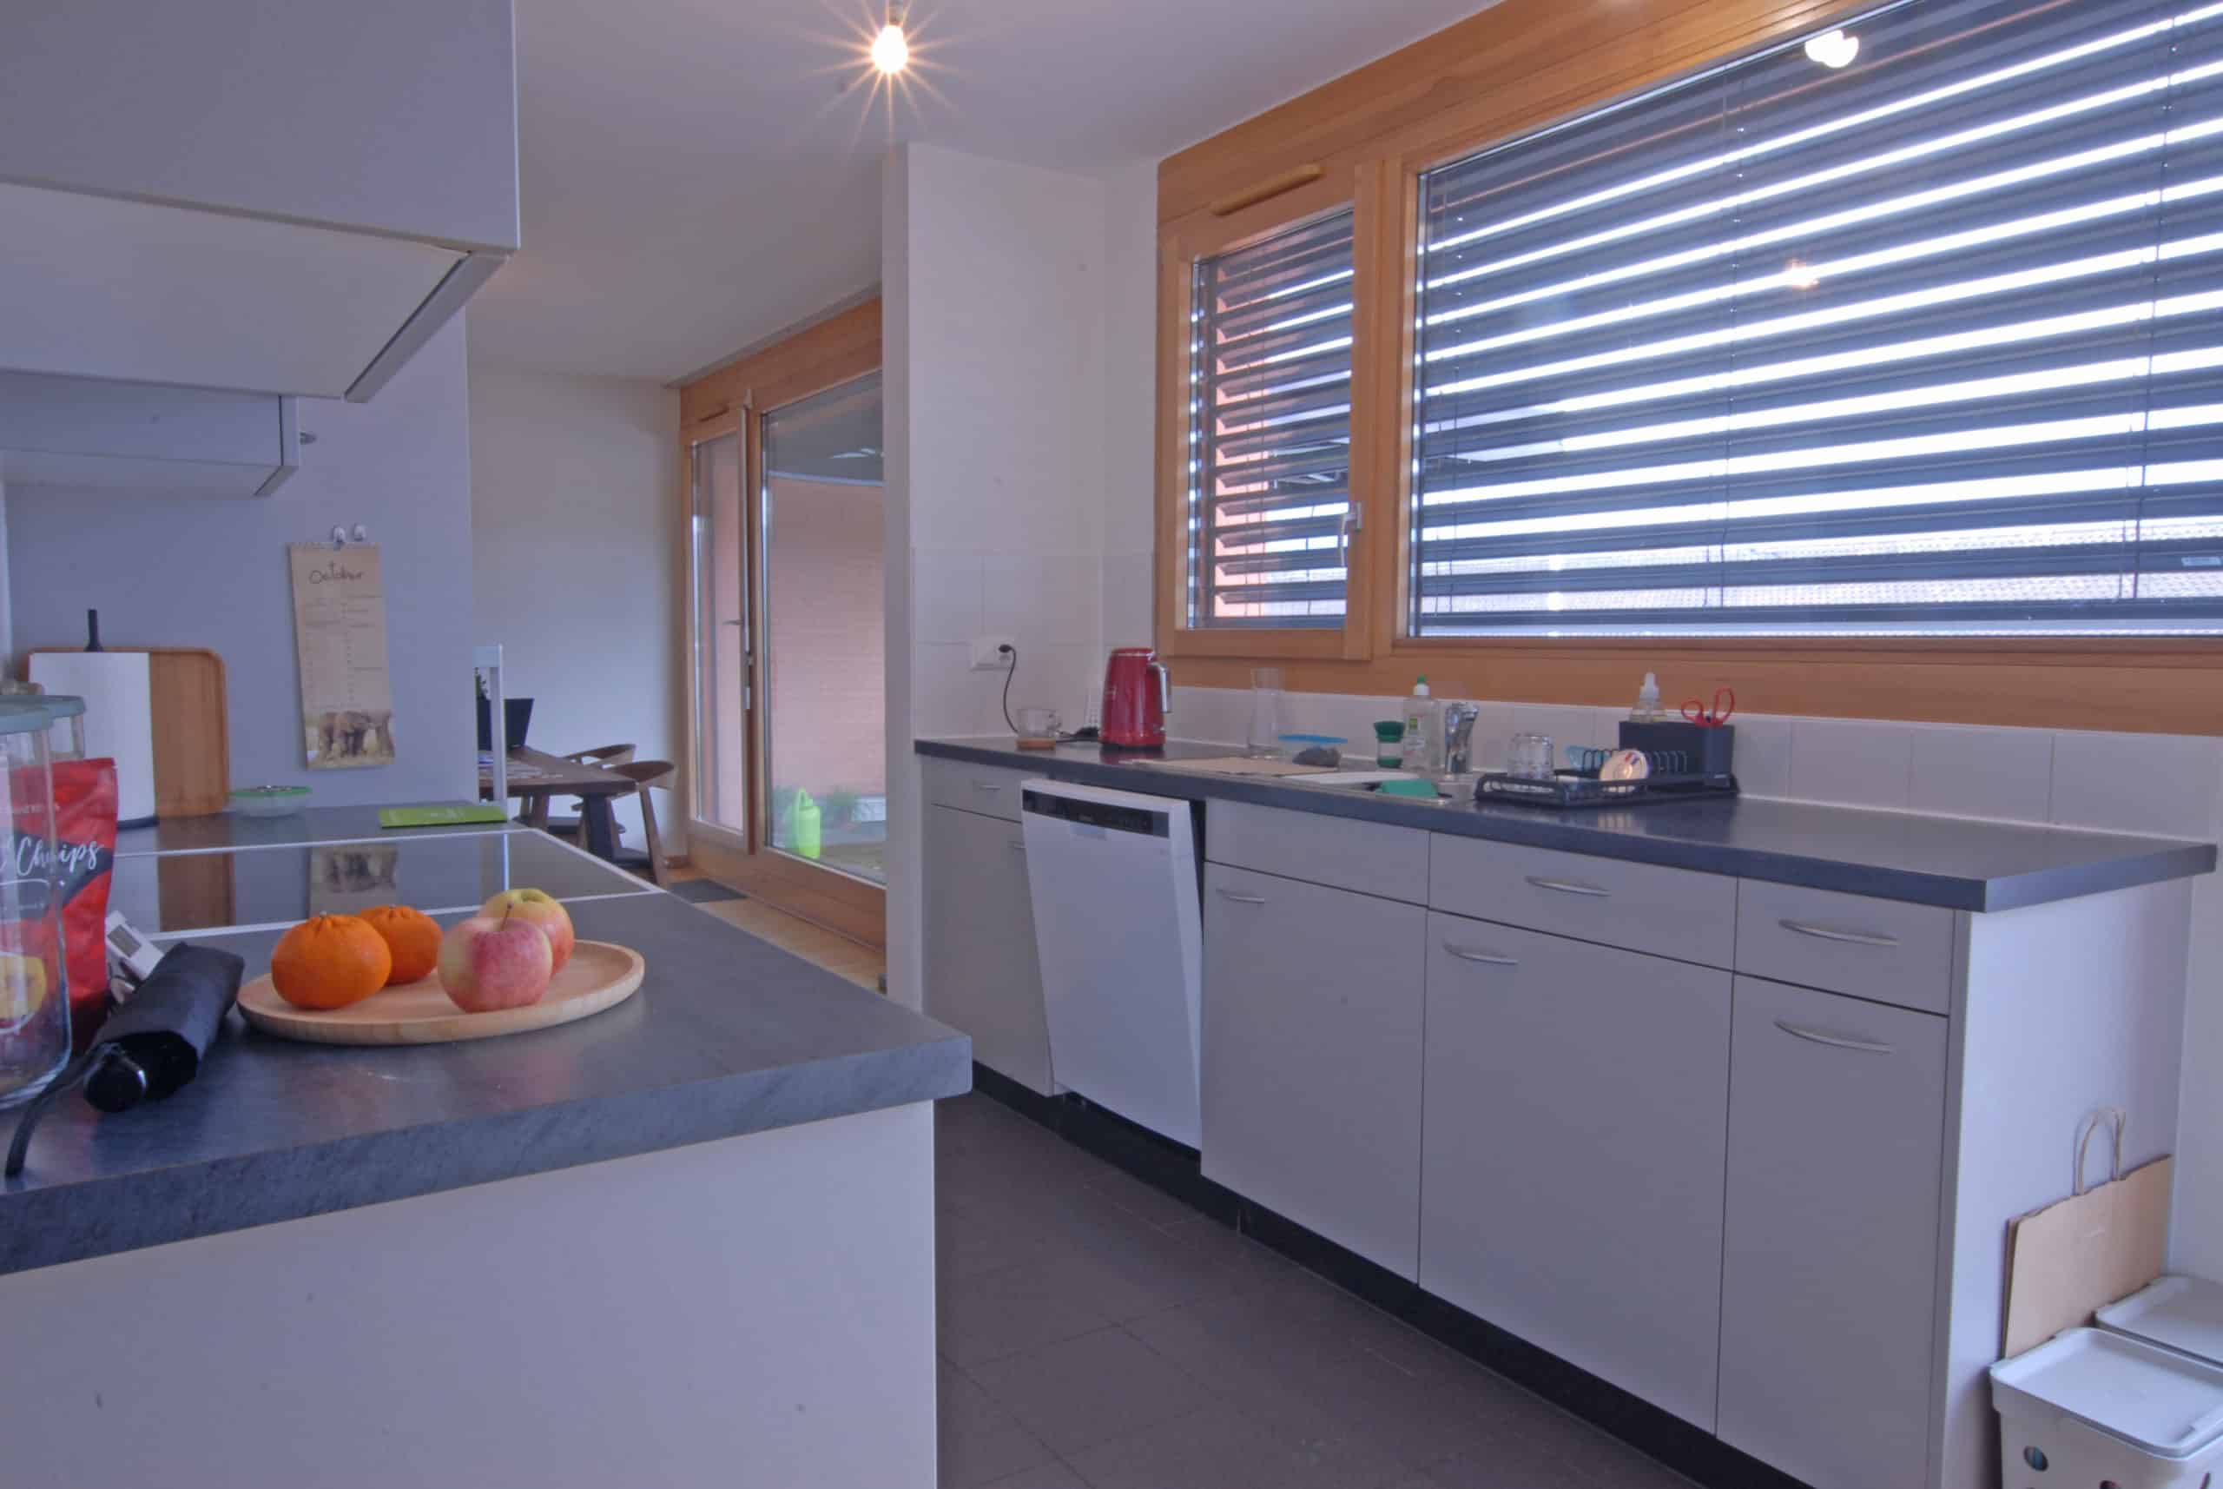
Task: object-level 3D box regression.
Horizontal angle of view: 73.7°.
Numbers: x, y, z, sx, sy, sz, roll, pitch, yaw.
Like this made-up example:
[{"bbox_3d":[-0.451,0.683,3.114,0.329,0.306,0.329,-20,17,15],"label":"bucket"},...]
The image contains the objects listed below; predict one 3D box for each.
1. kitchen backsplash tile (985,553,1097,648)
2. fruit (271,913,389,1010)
[{"bbox_3d":[-0.192,-0.400,4.126,0.373,0.245,0.010,-2,5,-33],"label":"kitchen backsplash tile"},{"bbox_3d":[-0.543,0.152,1.035,0.073,0.064,0.073,-2,5,-33],"label":"fruit"}]

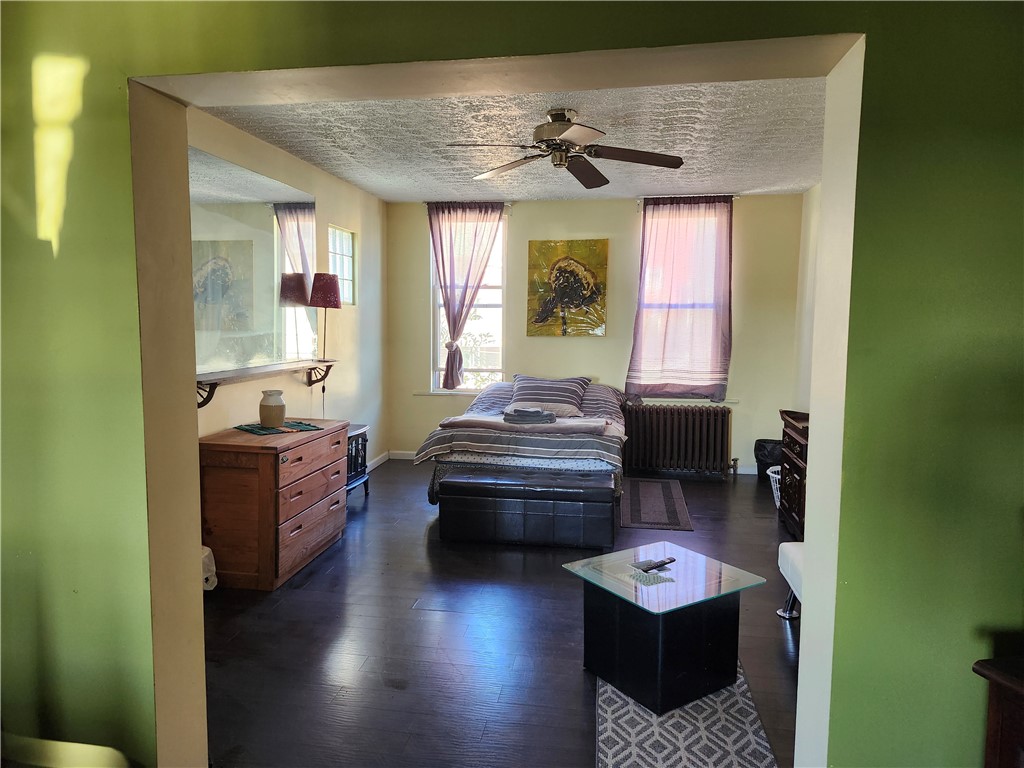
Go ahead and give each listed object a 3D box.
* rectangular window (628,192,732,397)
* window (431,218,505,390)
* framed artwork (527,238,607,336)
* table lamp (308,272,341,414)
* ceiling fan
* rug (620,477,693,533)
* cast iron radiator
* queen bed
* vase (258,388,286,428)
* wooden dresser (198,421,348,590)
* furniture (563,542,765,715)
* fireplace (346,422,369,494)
[{"bbox_3d":[1.579,-0.755,6.375,0.827,1.793,0.110,1,5,9],"label":"rectangular window"},{"bbox_3d":[-0.432,-0.772,6.723,0.744,1.689,0.100,1,5,9],"label":"window"},{"bbox_3d":[0.537,-0.926,6.604,0.775,0.929,0.035,1,5,10],"label":"framed artwork"},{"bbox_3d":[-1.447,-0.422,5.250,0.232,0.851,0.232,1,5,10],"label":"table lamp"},{"bbox_3d":[0.298,-1.369,3.804,1.307,0.314,1.321,1,5,9],"label":"ceiling fan"},{"bbox_3d":[1.123,0.924,5.398,0.493,0.012,1.539,1,5,9],"label":"rug"},{"bbox_3d":[1.536,0.530,6.420,0.971,0.664,0.189,1,5,10],"label":"cast iron radiator"},{"bbox_3d":[0.182,0.464,5.627,1.502,0.912,2.235,1,5,10],"label":"queen bed"},{"bbox_3d":[-1.493,0.149,4.238,0.157,0.236,0.157,1,5,10],"label":"vase"},{"bbox_3d":[-1.408,0.657,4.009,0.556,0.753,0.910,1,5,9],"label":"wooden dresser"},{"bbox_3d":[0.591,0.952,2.696,0.556,0.421,0.556,-3,6,-34],"label":"furniture"},{"bbox_3d":[-1.321,0.650,5.397,0.314,0.559,0.503,1,5,10],"label":"fireplace"}]

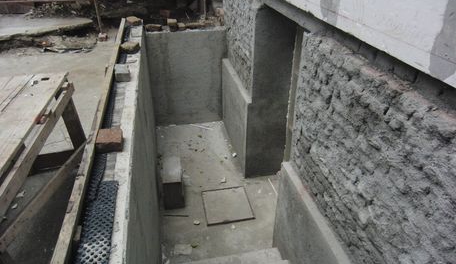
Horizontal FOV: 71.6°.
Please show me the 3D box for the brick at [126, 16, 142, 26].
[{"bbox_3d":[-1.218,-1.449,4.130,0.185,0.065,0.150,-1,32,-4],"label":"brick"}]

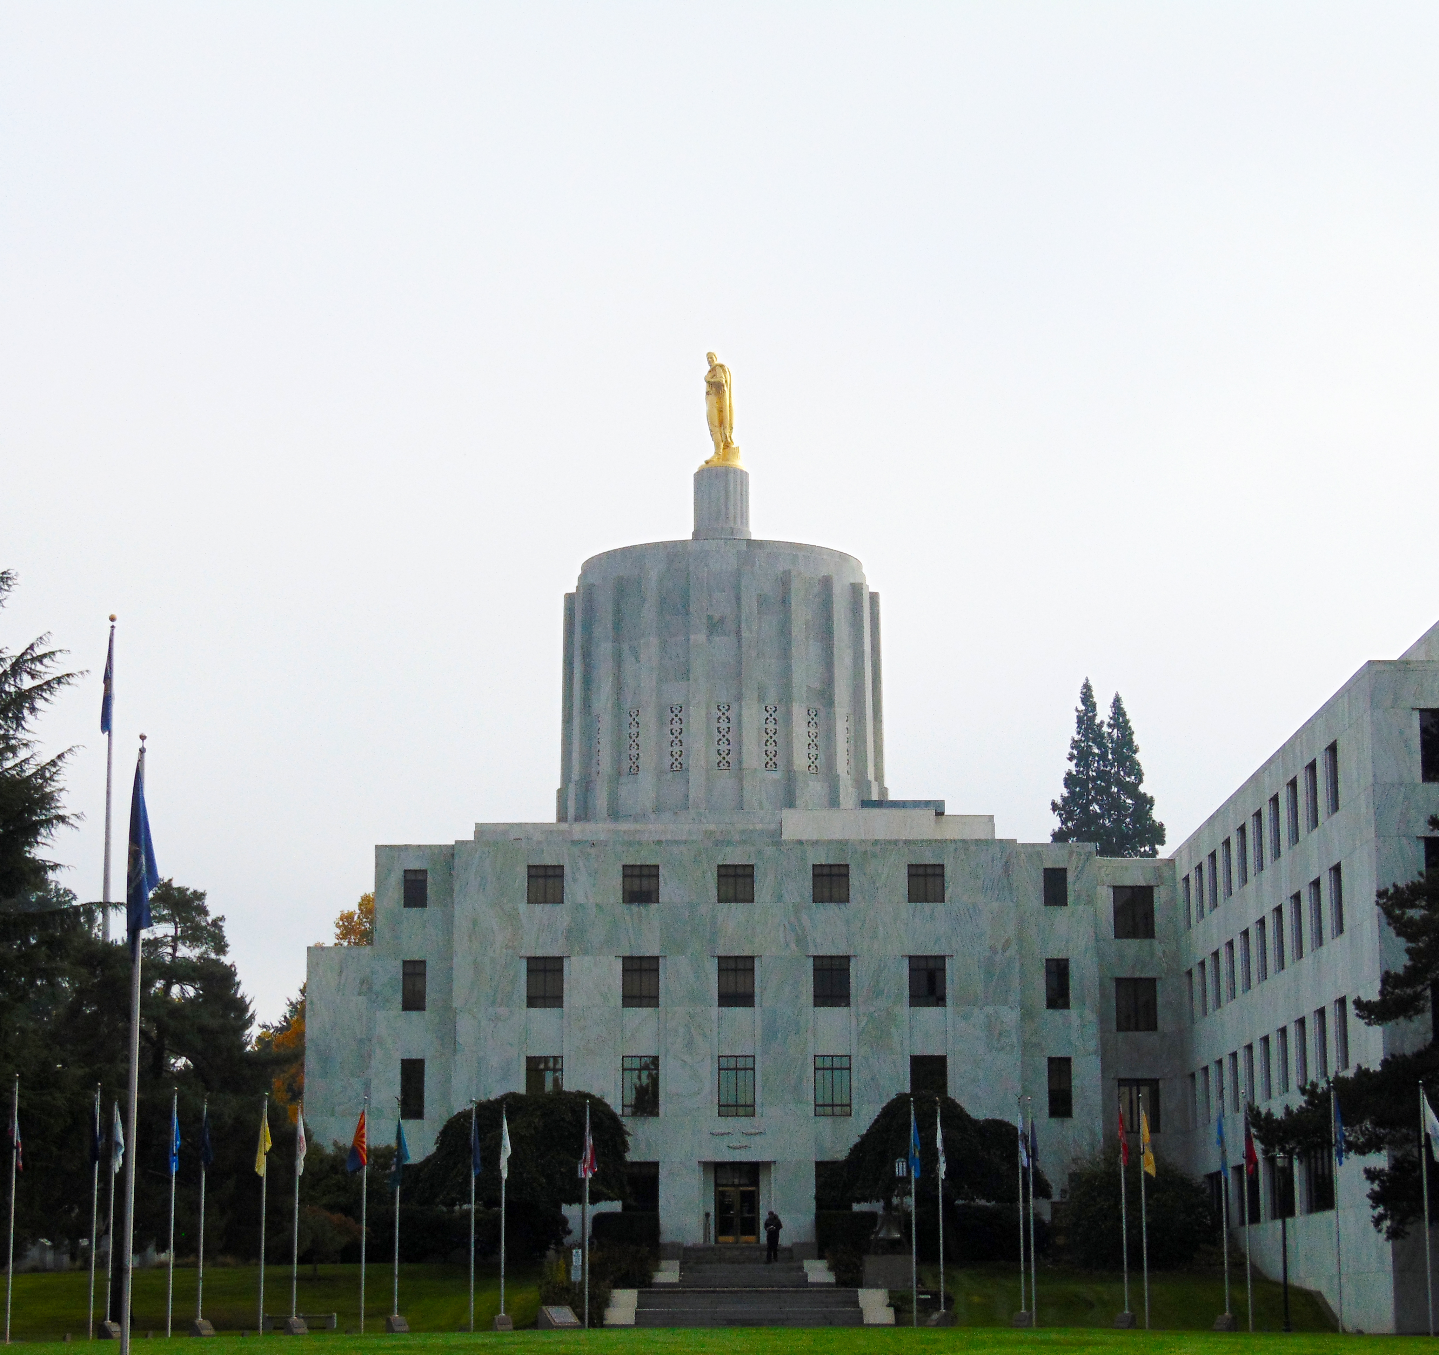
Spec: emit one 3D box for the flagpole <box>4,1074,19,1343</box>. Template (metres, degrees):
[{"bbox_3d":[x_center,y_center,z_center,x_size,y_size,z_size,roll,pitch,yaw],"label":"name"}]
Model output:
[{"bbox_3d":[-16.452,12.361,86.277,0.100,6.200,0.100,0,-10,0],"label":"flagpole"}]

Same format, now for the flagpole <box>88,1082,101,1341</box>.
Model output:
[{"bbox_3d":[-15.337,13.137,91.072,0.100,6.200,0.100,0,-10,0],"label":"flagpole"}]

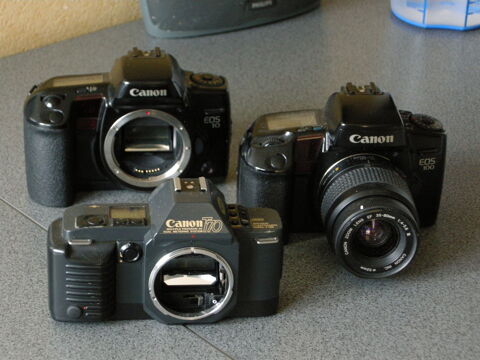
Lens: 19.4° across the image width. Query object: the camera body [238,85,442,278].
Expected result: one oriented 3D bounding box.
[{"bbox_3d":[0.076,0.003,0.995,0.153,0.105,0.134,1,28,-1],"label":"camera body"}]

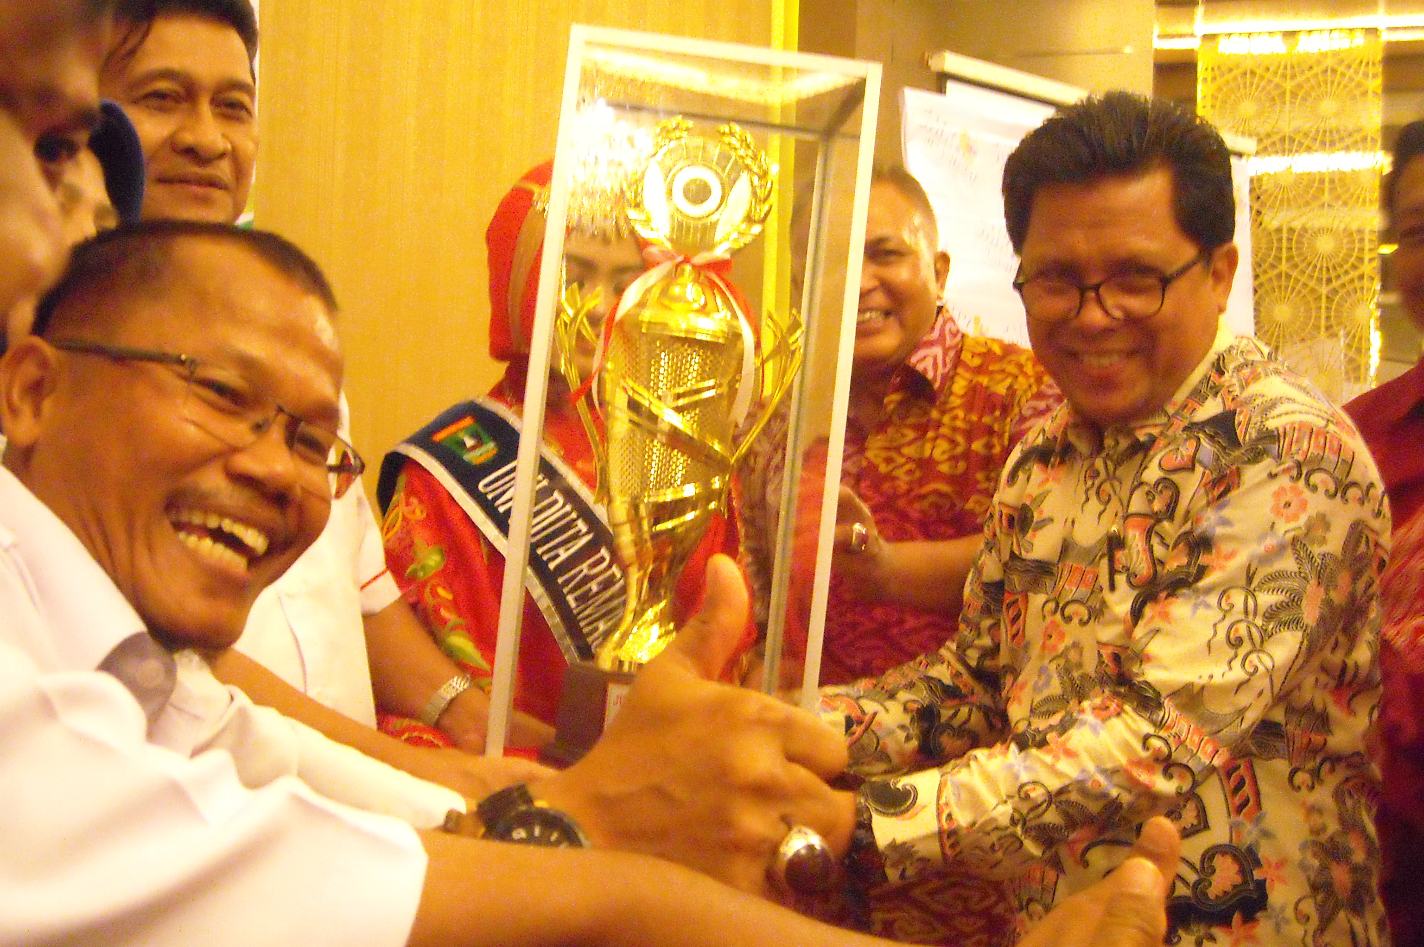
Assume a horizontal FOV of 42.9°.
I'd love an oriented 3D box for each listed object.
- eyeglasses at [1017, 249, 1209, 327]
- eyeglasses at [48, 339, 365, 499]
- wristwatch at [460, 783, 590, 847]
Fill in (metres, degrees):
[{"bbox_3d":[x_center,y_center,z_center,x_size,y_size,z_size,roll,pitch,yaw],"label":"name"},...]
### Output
[{"bbox_3d":[0.337,-0.167,1.539,0.138,0.045,0.138,3,26,26],"label":"eyeglasses"},{"bbox_3d":[-0.272,-0.016,0.945,0.138,0.044,0.140,2,-21,32],"label":"eyeglasses"},{"bbox_3d":[-0.067,0.165,0.760,0.047,0.068,0.058,-25,-9,3],"label":"wristwatch"}]

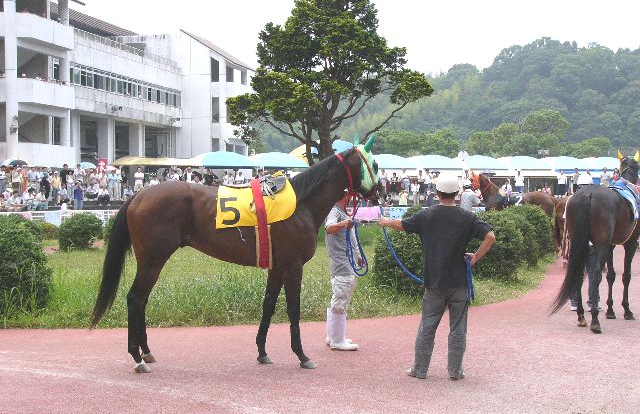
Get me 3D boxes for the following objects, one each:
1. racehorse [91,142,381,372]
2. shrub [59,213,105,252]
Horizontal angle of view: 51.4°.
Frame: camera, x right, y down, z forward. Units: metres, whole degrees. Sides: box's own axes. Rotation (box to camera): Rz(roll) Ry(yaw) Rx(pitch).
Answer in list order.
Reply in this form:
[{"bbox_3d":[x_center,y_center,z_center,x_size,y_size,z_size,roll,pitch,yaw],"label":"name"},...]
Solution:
[{"bbox_3d":[-0.753,0.410,5.930,2.570,2.040,0.600,0,2,-2],"label":"racehorse"},{"bbox_3d":[-5.950,0.609,16.600,1.160,0.950,1.100,0,2,0],"label":"shrub"}]

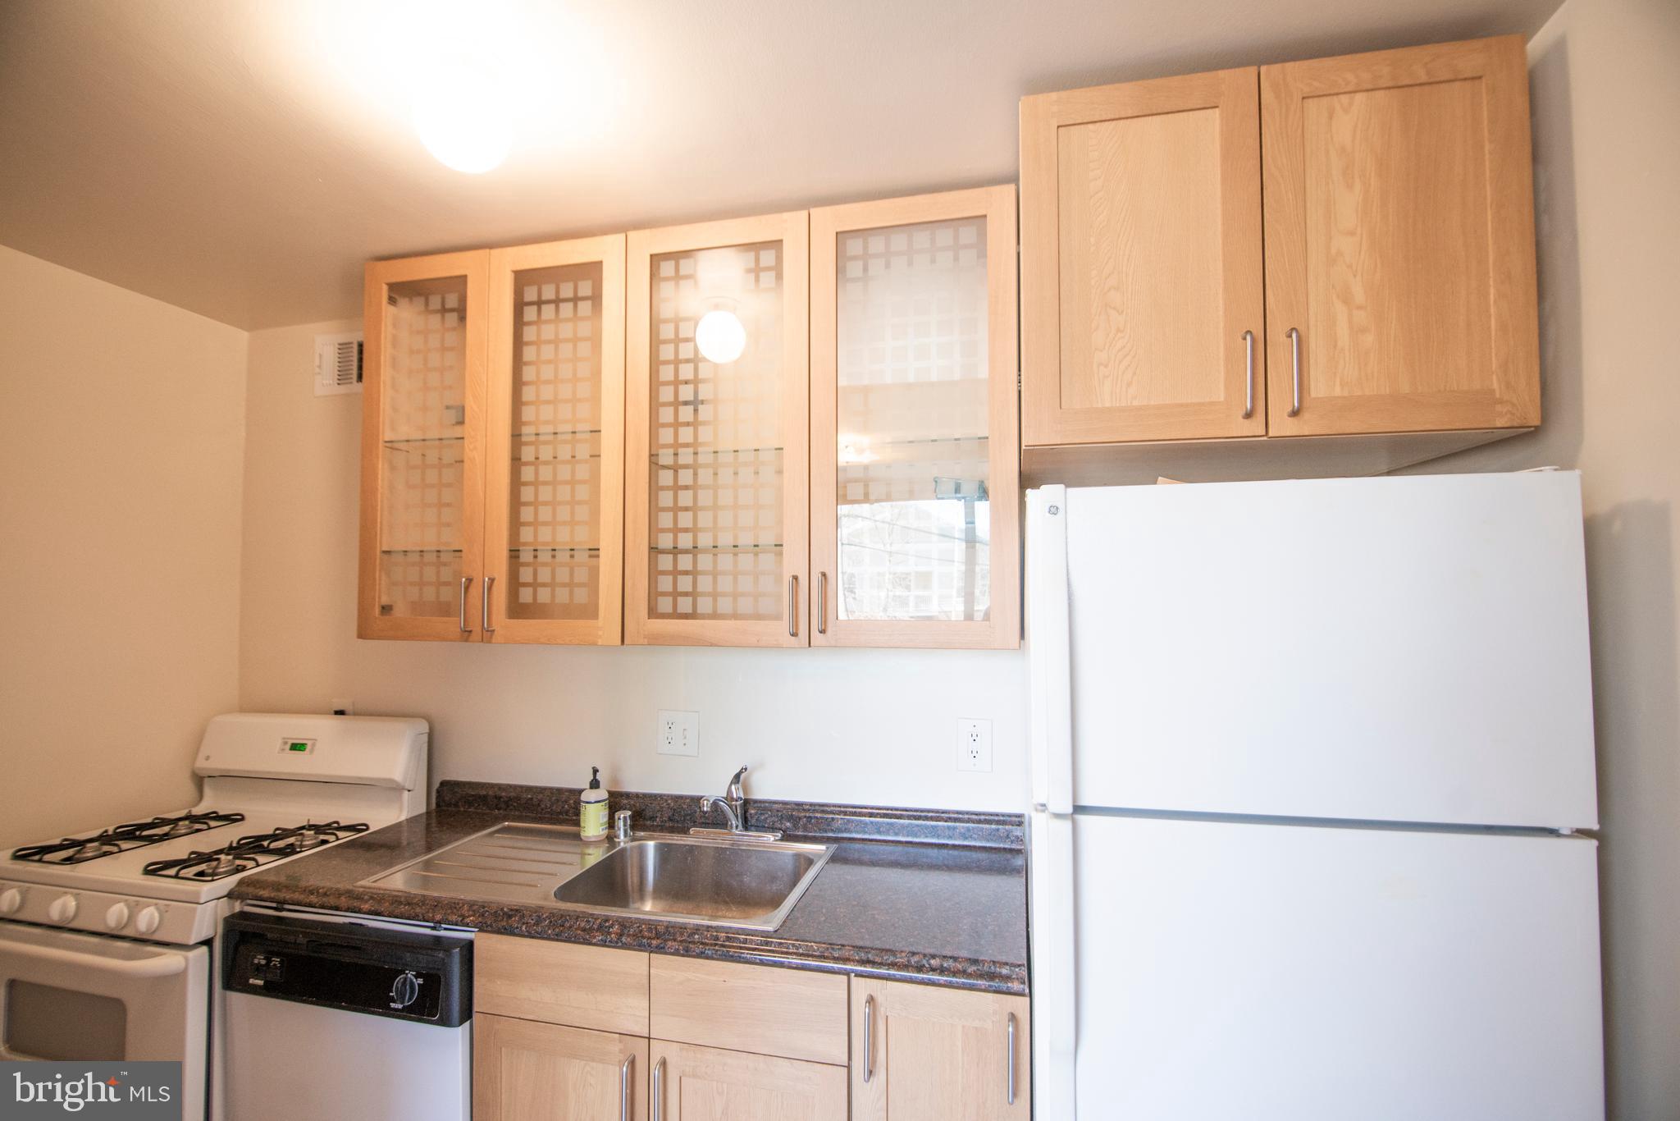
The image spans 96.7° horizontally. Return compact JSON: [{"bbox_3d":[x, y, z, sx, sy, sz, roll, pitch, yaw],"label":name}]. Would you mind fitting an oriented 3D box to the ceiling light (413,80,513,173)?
[{"bbox_3d":[-0.631,-0.742,1.254,0.160,0.174,0.160,-1,-2,13],"label":"ceiling light"}]

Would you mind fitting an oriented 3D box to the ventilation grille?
[{"bbox_3d":[-1.571,-0.624,2.365,0.248,0.203,0.017,-1,-2,13],"label":"ventilation grille"}]

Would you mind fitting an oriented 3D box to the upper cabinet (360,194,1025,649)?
[{"bbox_3d":[-0.403,-0.292,1.924,1.676,0.990,0.334,-1,-2,13],"label":"upper cabinet"}]

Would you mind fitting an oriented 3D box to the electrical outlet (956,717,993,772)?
[{"bbox_3d":[0.342,0.470,1.893,0.086,0.131,0.010,-1,-2,13],"label":"electrical outlet"}]

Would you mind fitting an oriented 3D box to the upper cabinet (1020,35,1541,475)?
[{"bbox_3d":[0.760,-0.501,1.521,0.759,0.617,0.617,-1,-2,13],"label":"upper cabinet"}]

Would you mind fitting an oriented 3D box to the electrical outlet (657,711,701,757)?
[{"bbox_3d":[-0.450,0.481,2.073,0.124,0.123,0.010,-1,-2,13],"label":"electrical outlet"}]

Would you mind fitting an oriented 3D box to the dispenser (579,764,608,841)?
[{"bbox_3d":[-0.637,0.623,1.934,0.076,0.175,0.076,1,-2,-32],"label":"dispenser"}]

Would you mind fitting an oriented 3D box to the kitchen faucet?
[{"bbox_3d":[-0.287,0.623,1.865,0.252,0.173,0.220,-1,-2,13],"label":"kitchen faucet"}]

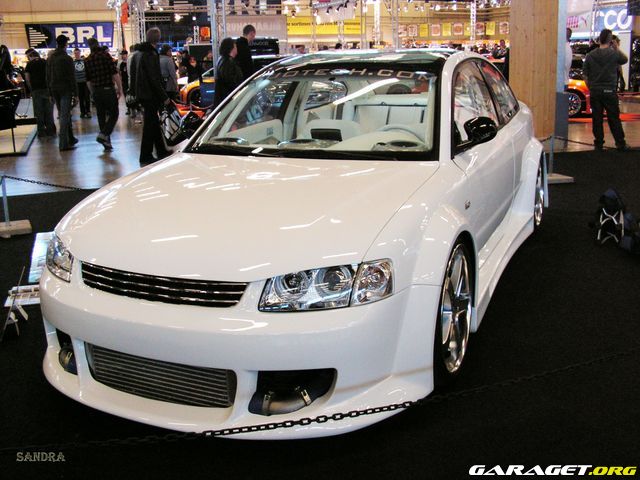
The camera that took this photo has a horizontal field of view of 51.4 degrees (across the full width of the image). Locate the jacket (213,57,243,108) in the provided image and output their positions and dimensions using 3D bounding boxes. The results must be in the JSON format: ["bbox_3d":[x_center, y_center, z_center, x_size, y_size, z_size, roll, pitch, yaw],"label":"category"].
[{"bbox_3d":[-1.256,-2.188,9.292,0.340,0.740,0.500,3,15,17],"label":"jacket"}]

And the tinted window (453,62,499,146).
[{"bbox_3d":[0.711,-0.674,3.262,0.130,0.390,1.130,5,16,24],"label":"tinted window"}]

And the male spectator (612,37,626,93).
[{"bbox_3d":[5.428,-2.936,12.414,0.520,1.680,0.340,5,16,23],"label":"male spectator"}]

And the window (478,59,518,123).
[{"bbox_3d":[1.124,-0.911,4.107,0.080,0.370,0.770,-18,5,28],"label":"window"}]

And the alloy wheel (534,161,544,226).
[{"bbox_3d":[1.498,-0.353,4.792,0.210,0.490,0.490,5,16,24],"label":"alloy wheel"}]

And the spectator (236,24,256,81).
[{"bbox_3d":[-0.979,-1.963,8.925,0.340,1.820,0.500,-7,16,-24],"label":"spectator"}]

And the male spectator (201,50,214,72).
[{"bbox_3d":[-3.219,-4.511,19.130,0.500,1.780,0.320,-1,14,0],"label":"male spectator"}]

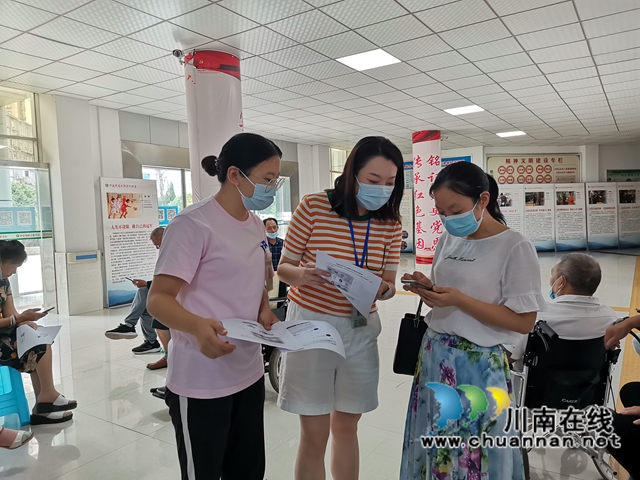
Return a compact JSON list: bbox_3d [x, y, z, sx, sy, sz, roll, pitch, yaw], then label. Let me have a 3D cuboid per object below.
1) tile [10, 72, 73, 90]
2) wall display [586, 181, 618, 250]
[{"bbox_3d":[-3.438,-1.973,5.966,0.600,0.020,0.600,1,4,34],"label":"tile"},{"bbox_3d":[8.167,-0.679,13.875,0.890,1.960,0.050,-2,3,-7],"label":"wall display"}]

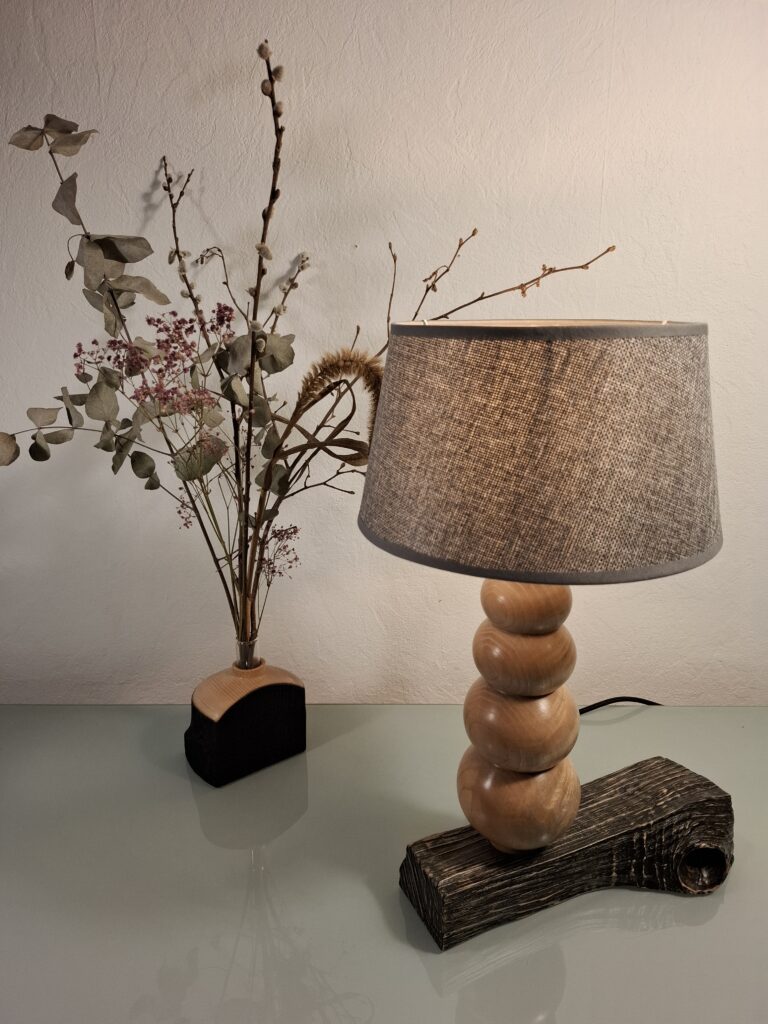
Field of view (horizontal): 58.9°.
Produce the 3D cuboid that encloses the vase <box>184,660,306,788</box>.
[{"bbox_3d":[-0.166,0.240,0.813,0.130,0.126,0.058,-12,20,-34],"label":"vase"}]

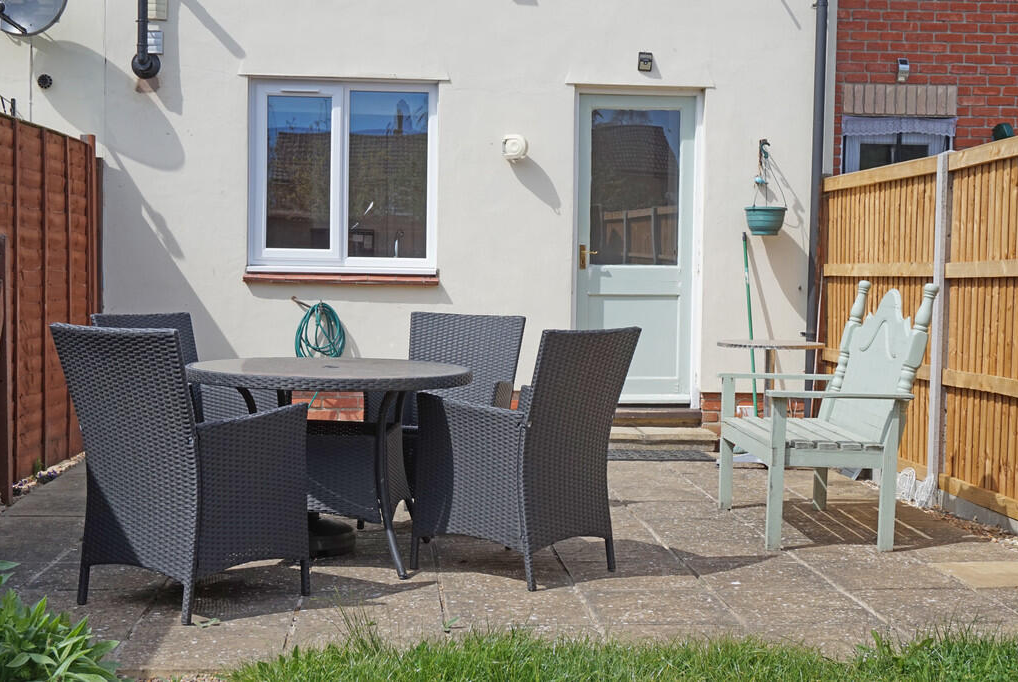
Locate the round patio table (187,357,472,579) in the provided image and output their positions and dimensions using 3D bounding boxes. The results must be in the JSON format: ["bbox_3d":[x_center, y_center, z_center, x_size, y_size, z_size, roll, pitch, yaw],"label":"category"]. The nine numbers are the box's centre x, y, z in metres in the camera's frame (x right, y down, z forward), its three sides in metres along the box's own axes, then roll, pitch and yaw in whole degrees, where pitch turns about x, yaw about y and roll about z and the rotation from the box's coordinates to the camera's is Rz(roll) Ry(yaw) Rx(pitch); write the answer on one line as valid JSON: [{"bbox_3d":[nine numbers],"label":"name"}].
[{"bbox_3d":[-0.702,0.475,5.140,1.102,0.738,1.102,1,3,-4],"label":"round patio table"}]

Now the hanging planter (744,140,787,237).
[{"bbox_3d":[1.581,-0.942,8.024,0.266,0.591,0.266,1,3,-4],"label":"hanging planter"}]

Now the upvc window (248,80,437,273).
[{"bbox_3d":[-1.052,-1.040,8.307,1.200,1.210,0.100,1,3,-5],"label":"upvc window"}]

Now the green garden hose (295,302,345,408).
[{"bbox_3d":[-1.200,0.087,8.253,0.325,0.680,0.130,1,3,-5],"label":"green garden hose"}]

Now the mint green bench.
[{"bbox_3d":[1.358,0.276,5.726,0.720,1.085,1.000,1,3,-3],"label":"mint green bench"}]

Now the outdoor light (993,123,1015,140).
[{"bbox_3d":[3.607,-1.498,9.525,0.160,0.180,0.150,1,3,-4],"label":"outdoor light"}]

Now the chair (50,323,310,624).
[{"bbox_3d":[-1.079,0.402,4.315,0.585,0.905,0.635,3,3,30],"label":"chair"}]

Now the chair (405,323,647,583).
[{"bbox_3d":[0.080,0.405,4.938,0.640,0.930,0.620,4,4,43],"label":"chair"}]

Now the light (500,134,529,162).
[{"bbox_3d":[0.036,-1.224,8.302,0.165,0.172,0.120,1,3,-5],"label":"light"}]

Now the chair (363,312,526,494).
[{"bbox_3d":[-0.274,0.349,5.878,0.620,0.930,0.640,2,3,14],"label":"chair"}]

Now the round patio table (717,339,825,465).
[{"bbox_3d":[1.456,0.372,7.312,0.610,0.735,0.610,1,3,0],"label":"round patio table"}]

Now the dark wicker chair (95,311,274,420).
[{"bbox_3d":[-1.340,0.337,5.521,0.635,0.905,0.585,3,3,31],"label":"dark wicker chair"}]

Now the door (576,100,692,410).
[{"bbox_3d":[0.804,-0.579,8.339,0.750,1.960,0.055,1,3,-4],"label":"door"}]

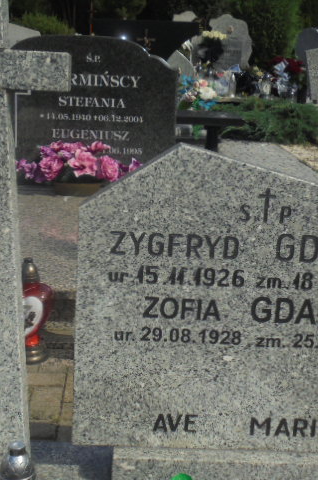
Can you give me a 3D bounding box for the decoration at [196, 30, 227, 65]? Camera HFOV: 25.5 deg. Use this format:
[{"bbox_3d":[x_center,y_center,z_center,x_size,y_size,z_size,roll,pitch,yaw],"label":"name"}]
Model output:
[{"bbox_3d":[0.708,-2.546,9.298,0.398,0.433,0.280,2,17,-3],"label":"decoration"}]

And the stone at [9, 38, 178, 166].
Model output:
[{"bbox_3d":[-0.373,-0.710,3.956,0.946,0.850,0.100,2,17,-3],"label":"stone"}]

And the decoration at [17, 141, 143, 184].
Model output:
[{"bbox_3d":[-0.435,-0.416,3.836,0.723,0.254,0.320,2,17,-3],"label":"decoration"}]

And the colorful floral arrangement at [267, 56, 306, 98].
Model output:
[{"bbox_3d":[1.577,-2.030,8.760,0.502,0.497,0.380,2,17,-3],"label":"colorful floral arrangement"}]

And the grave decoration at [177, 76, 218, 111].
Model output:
[{"bbox_3d":[0.307,-1.197,5.824,0.374,0.309,0.340,2,17,-3],"label":"grave decoration"}]

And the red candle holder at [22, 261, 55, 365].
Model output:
[{"bbox_3d":[-0.472,0.247,2.532,0.190,0.374,0.150,2,17,-3],"label":"red candle holder"}]

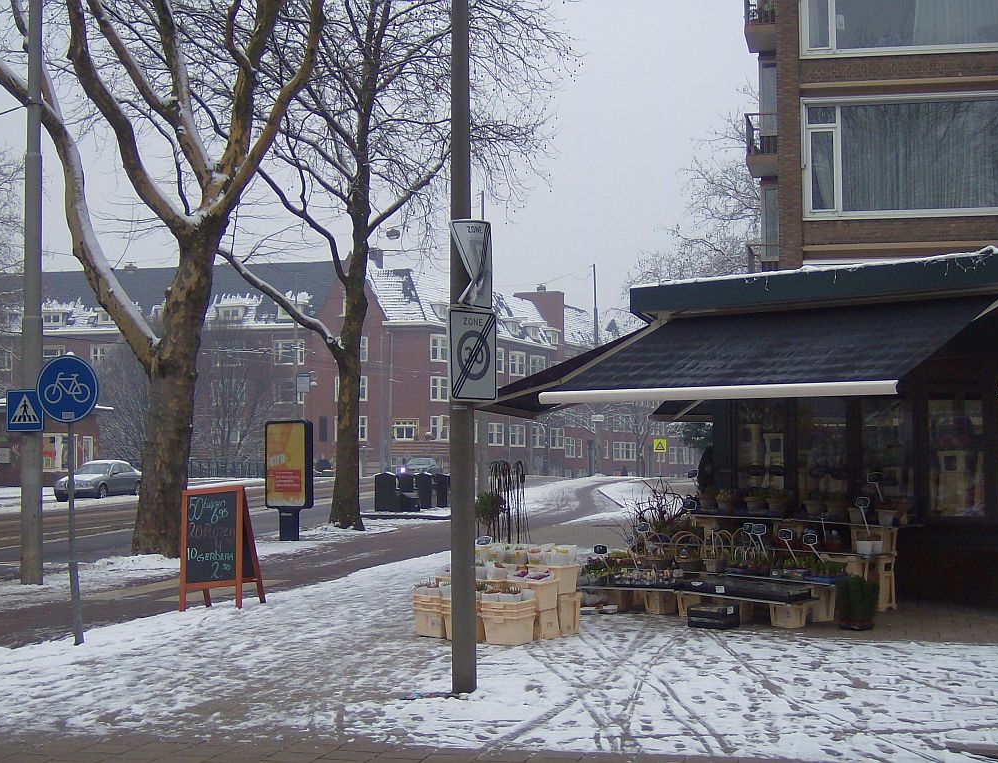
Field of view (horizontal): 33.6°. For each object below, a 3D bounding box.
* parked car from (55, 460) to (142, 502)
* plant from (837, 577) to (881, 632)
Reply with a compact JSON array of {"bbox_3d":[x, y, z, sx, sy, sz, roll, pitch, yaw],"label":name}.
[{"bbox_3d":[-15.299,3.750,63.504,1.820,1.460,4.850,-1,-3,12],"label":"parked car"},{"bbox_3d":[3.297,2.028,15.218,0.390,0.500,0.370,-1,-3,11],"label":"plant"}]

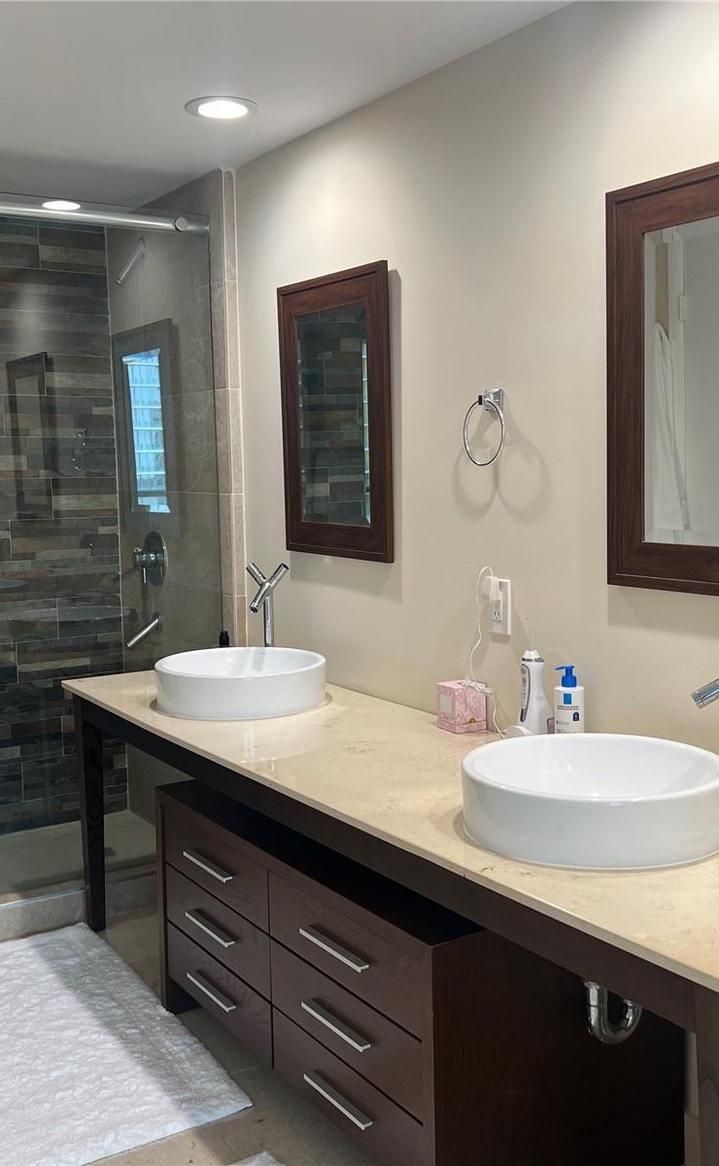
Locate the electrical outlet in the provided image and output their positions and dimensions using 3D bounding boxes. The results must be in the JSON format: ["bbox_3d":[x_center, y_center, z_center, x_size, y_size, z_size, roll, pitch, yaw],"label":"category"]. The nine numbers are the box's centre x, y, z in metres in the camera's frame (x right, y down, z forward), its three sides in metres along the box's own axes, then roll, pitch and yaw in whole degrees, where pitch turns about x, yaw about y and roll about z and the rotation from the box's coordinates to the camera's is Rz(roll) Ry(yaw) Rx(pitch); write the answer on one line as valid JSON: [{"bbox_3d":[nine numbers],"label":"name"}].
[{"bbox_3d":[0.314,0.053,2.639,0.010,0.123,0.077,-5,7,-32],"label":"electrical outlet"}]

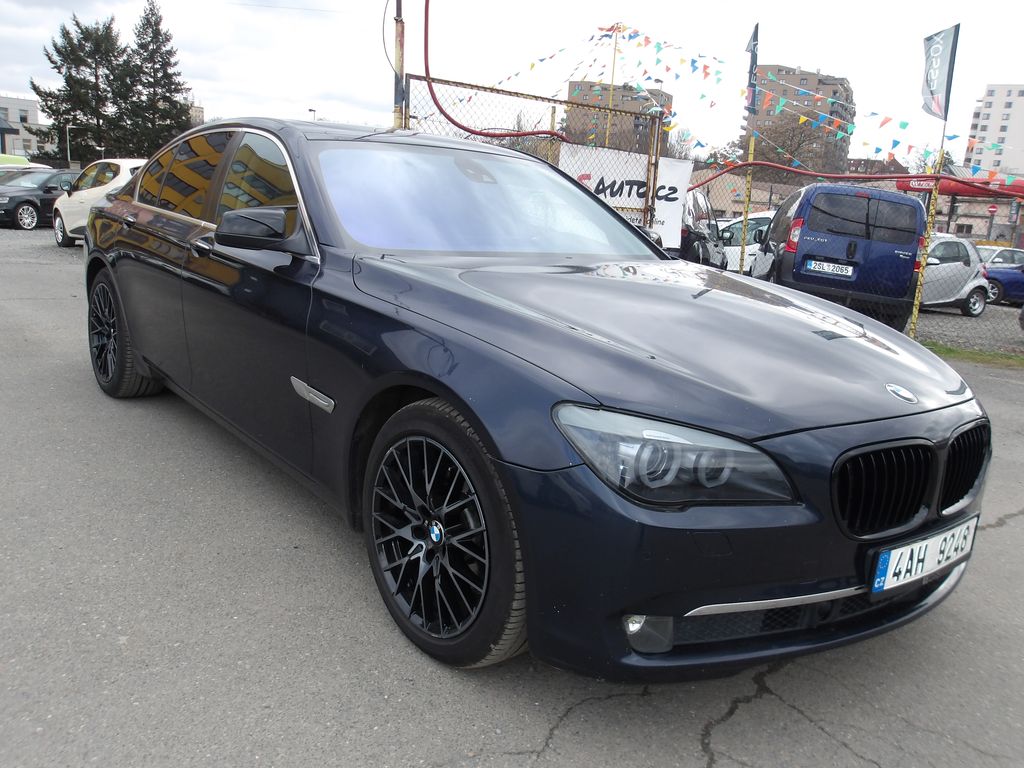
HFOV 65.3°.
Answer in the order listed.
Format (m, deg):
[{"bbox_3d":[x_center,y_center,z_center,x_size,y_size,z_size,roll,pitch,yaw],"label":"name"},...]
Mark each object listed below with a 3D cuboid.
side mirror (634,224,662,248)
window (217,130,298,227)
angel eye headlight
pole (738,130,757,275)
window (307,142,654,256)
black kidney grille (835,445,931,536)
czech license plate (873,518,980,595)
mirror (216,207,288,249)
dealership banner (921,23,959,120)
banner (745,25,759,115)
[{"bbox_3d":[0.644,-0.658,3.784,0.250,0.160,0.170,-5,16,-40],"label":"side mirror"},{"bbox_3d":[-0.913,-0.750,2.975,0.060,0.440,0.939,22,-2,-42],"label":"window"},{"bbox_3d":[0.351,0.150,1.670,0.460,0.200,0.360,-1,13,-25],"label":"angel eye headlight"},{"bbox_3d":[2.933,-2.008,10.009,0.055,2.270,0.055,4,13,0],"label":"pole"},{"bbox_3d":[-0.108,-0.674,3.190,1.500,0.130,0.880,-5,43,-40],"label":"window"},{"bbox_3d":[0.874,0.245,1.873,0.325,0.230,0.075,-1,14,-28],"label":"black kidney grille"},{"bbox_3d":[1.028,0.408,1.943,0.520,0.110,0.030,-5,16,-40],"label":"czech license plate"},{"bbox_3d":[-0.865,-0.523,2.664,0.220,0.145,0.150,-5,16,-40],"label":"mirror"},{"bbox_3d":[4.592,-3.345,8.549,0.420,0.987,0.080,8,13,18],"label":"dealership banner"},{"bbox_3d":[2.743,-3.605,9.127,0.120,0.966,0.360,8,12,15],"label":"banner"}]

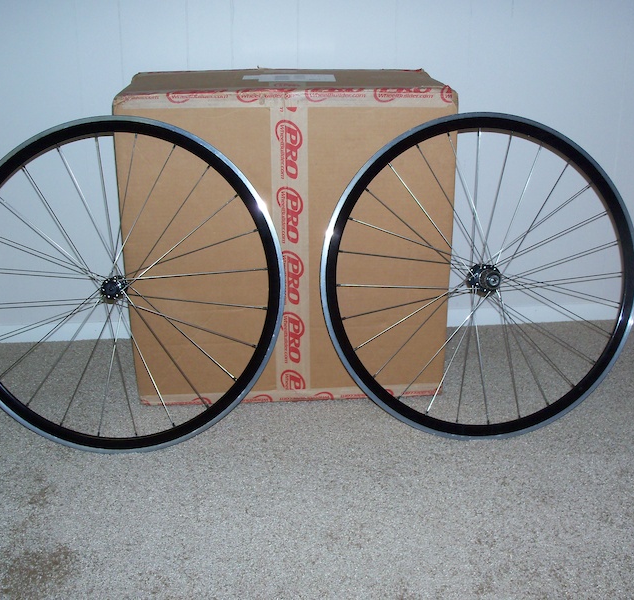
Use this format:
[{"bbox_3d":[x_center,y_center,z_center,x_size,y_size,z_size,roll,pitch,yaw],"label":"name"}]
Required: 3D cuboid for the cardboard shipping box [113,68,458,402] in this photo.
[{"bbox_3d":[-0.064,-0.152,1.800,0.652,0.655,0.350,-2,21,-3],"label":"cardboard shipping box"}]

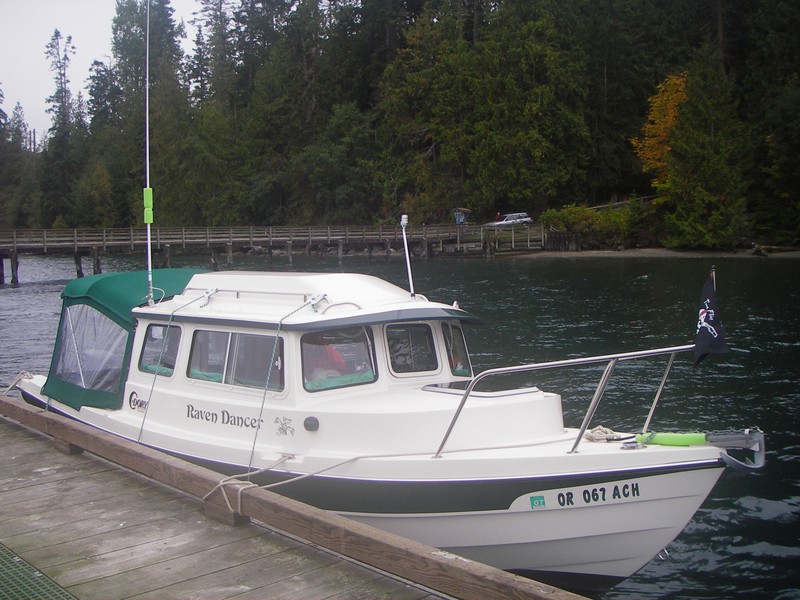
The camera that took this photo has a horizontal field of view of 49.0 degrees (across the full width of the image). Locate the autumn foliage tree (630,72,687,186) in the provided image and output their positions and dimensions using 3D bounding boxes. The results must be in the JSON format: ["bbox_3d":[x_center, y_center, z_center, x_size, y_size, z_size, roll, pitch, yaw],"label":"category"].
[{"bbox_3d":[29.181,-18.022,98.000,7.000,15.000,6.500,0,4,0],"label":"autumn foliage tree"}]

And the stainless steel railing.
[{"bbox_3d":[1.124,0.518,4.673,1.440,0.710,1.320,0,3,-43],"label":"stainless steel railing"}]

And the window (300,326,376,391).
[{"bbox_3d":[-0.383,0.372,5.508,0.495,0.352,0.035,-7,-11,-16],"label":"window"}]

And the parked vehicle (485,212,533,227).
[{"bbox_3d":[10.872,-7.936,88.000,4.750,1.600,1.800,-8,5,-30],"label":"parked vehicle"}]

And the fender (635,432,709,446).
[{"bbox_3d":[1.358,0.702,4.419,0.068,0.068,0.405,0,-5,-43],"label":"fender"}]

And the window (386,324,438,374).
[{"bbox_3d":[0.088,0.321,5.796,0.405,0.313,0.035,0,-13,-43],"label":"window"}]

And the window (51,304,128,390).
[{"bbox_3d":[-2.622,0.389,7.387,0.030,0.699,1.417,14,-6,-43],"label":"window"}]

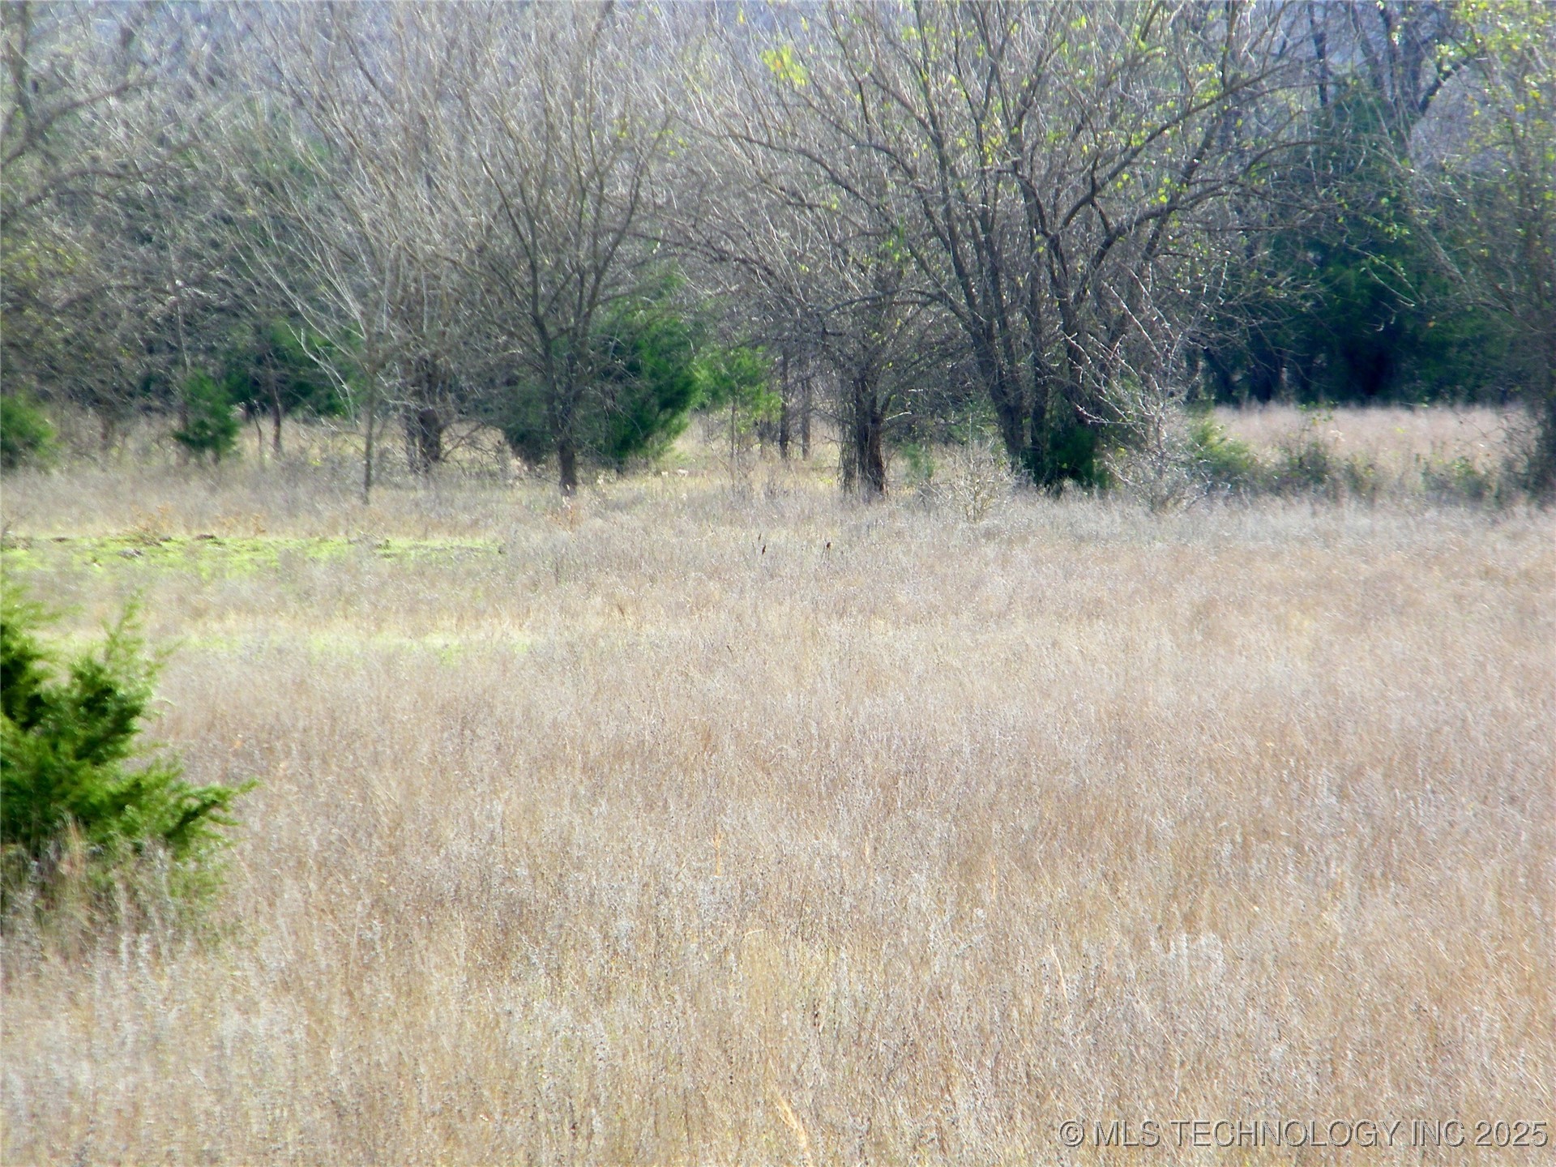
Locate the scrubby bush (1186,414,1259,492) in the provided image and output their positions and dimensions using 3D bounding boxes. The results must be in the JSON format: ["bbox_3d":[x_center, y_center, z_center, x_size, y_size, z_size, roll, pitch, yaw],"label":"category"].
[{"bbox_3d":[5.652,-1.649,138.000,0.950,1.020,0.920,0,1,0],"label":"scrubby bush"}]

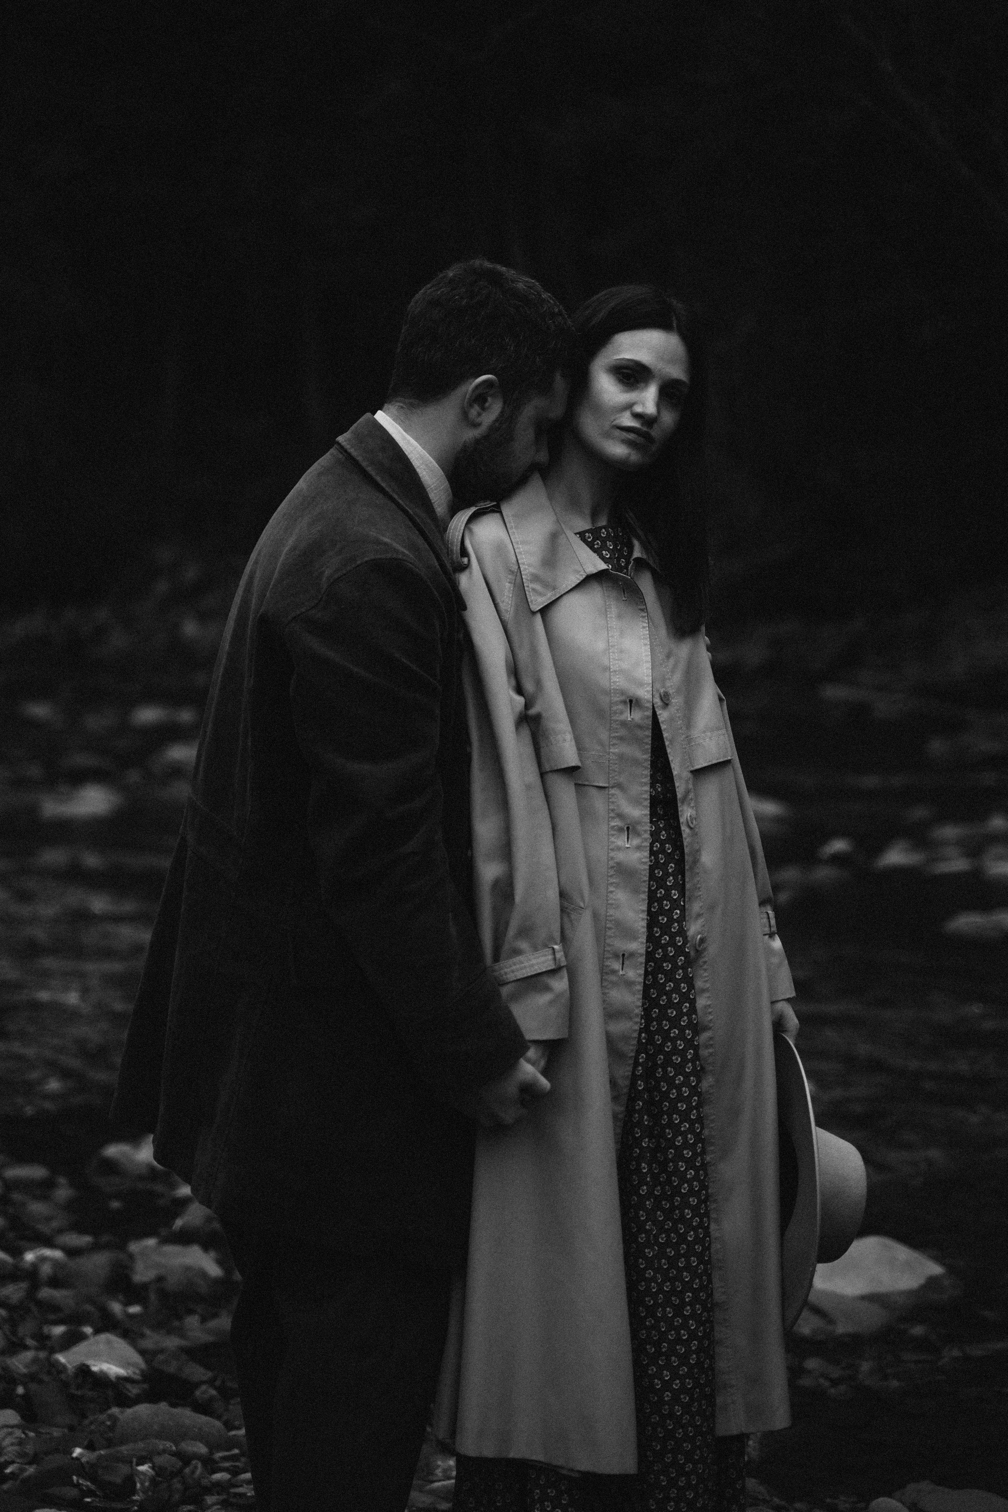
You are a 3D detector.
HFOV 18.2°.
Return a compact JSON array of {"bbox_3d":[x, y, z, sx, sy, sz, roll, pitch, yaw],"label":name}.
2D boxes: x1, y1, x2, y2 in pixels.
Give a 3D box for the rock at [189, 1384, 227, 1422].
[{"bbox_3d":[-0.463,1.013,4.930,0.060,0.055,0.055,0,4,0],"label":"rock"}]

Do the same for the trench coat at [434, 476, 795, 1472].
[{"bbox_3d":[0.140,0.266,4.000,0.480,1.230,0.370,-2,5,-27],"label":"trench coat"}]

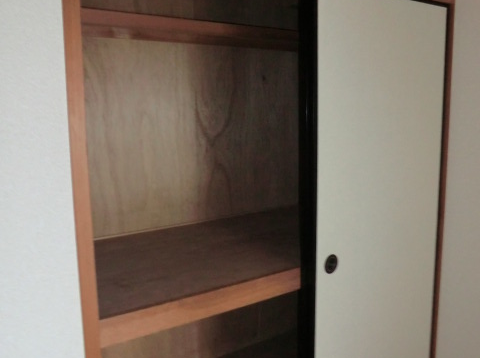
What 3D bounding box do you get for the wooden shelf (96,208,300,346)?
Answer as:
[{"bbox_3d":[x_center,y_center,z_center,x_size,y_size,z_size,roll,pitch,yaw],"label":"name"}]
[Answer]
[{"bbox_3d":[-0.011,0.325,1.994,1.550,0.082,0.830,-6,10,-33],"label":"wooden shelf"}]

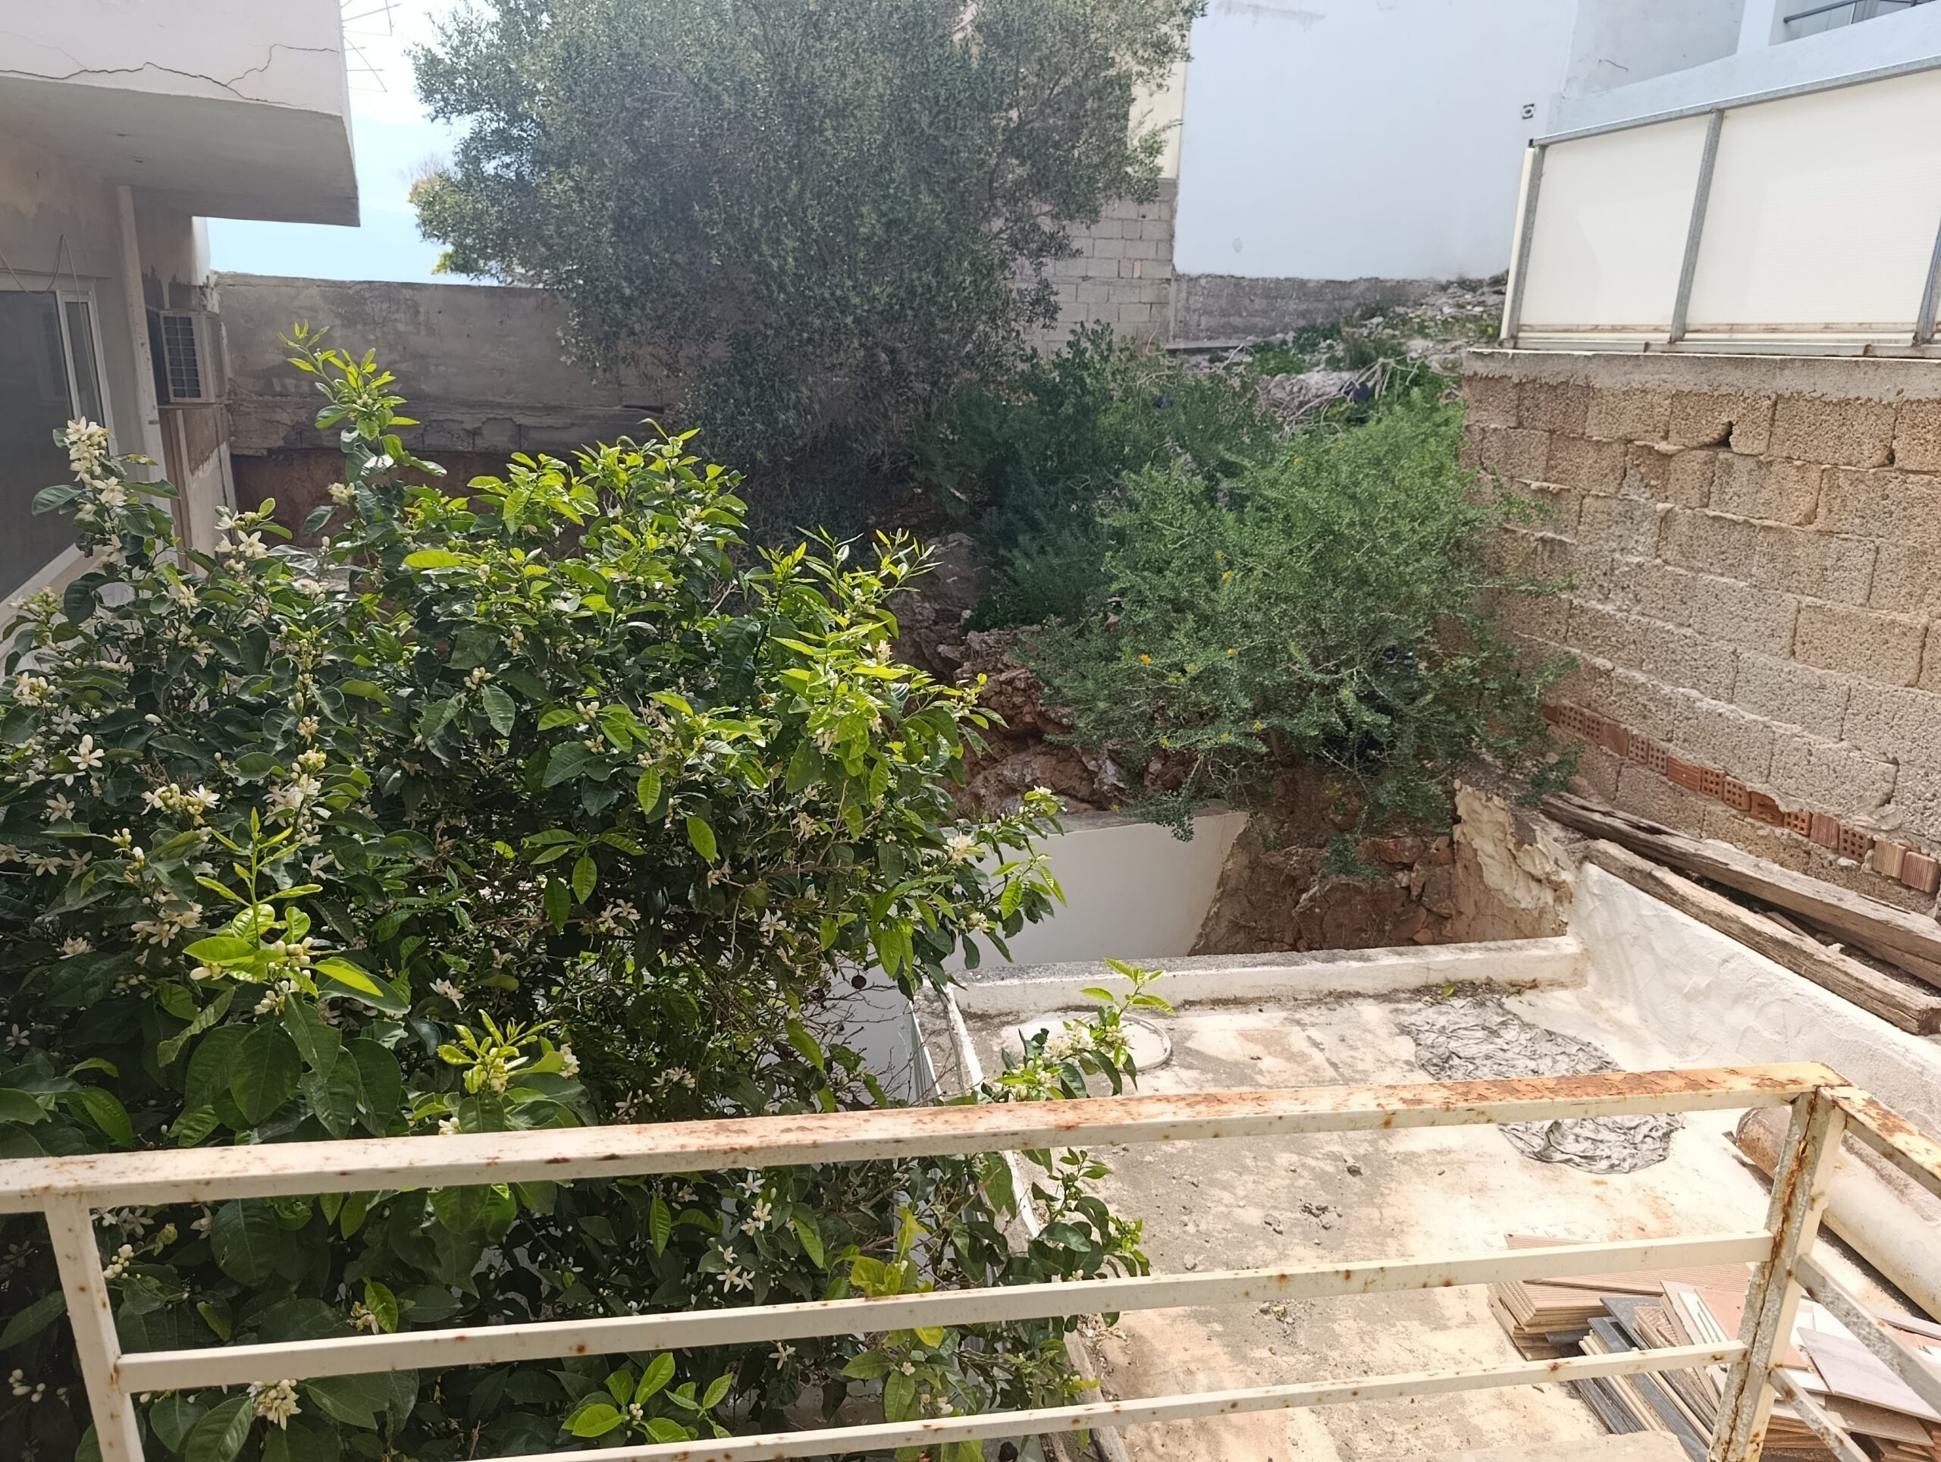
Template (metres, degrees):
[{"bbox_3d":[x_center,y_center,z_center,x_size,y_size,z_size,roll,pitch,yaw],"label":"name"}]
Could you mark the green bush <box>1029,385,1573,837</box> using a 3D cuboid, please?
[{"bbox_3d":[1.341,-0.608,5.350,2.100,1.530,1.750,4,16,7],"label":"green bush"}]

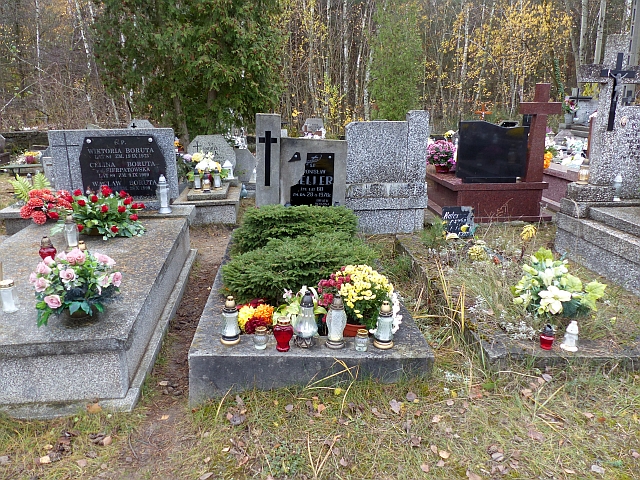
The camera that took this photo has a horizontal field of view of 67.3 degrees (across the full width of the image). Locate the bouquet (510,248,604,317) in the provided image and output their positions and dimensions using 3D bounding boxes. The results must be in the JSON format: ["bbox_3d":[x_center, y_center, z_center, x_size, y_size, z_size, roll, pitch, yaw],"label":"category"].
[{"bbox_3d":[1.356,0.255,2.756,0.520,0.340,0.400,0,15,0],"label":"bouquet"}]

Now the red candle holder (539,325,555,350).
[{"bbox_3d":[1.109,0.477,2.354,0.068,0.120,0.068,0,15,0],"label":"red candle holder"}]

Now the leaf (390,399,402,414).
[{"bbox_3d":[0.332,0.726,2.089,0.046,0.023,0.082,-5,16,-19],"label":"leaf"}]

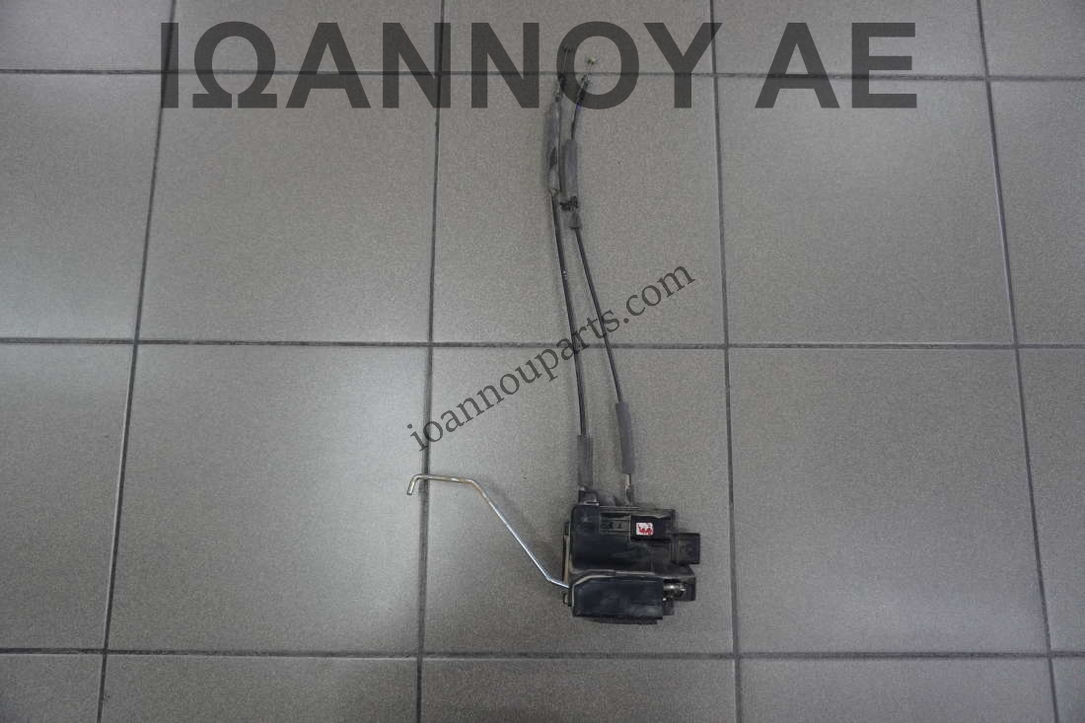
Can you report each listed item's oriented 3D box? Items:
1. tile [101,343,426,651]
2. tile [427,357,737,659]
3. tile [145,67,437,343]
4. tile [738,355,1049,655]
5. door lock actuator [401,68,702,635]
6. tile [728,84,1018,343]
[{"bbox_3d":[-0.291,0.143,0.785,0.324,0.009,0.324,0,80,0],"label":"tile"},{"bbox_3d":[0.039,0.145,0.787,0.324,0.009,0.324,0,80,0],"label":"tile"},{"bbox_3d":[-0.289,-0.182,0.840,0.324,0.009,0.324,0,80,0],"label":"tile"},{"bbox_3d":[0.370,0.147,0.792,0.325,0.010,0.325,0,80,0],"label":"tile"},{"bbox_3d":[0.013,-0.056,0.785,0.299,0.060,0.652,0,80,0],"label":"door lock actuator"},{"bbox_3d":[0.371,-0.178,0.843,0.324,0.009,0.324,0,80,0],"label":"tile"}]

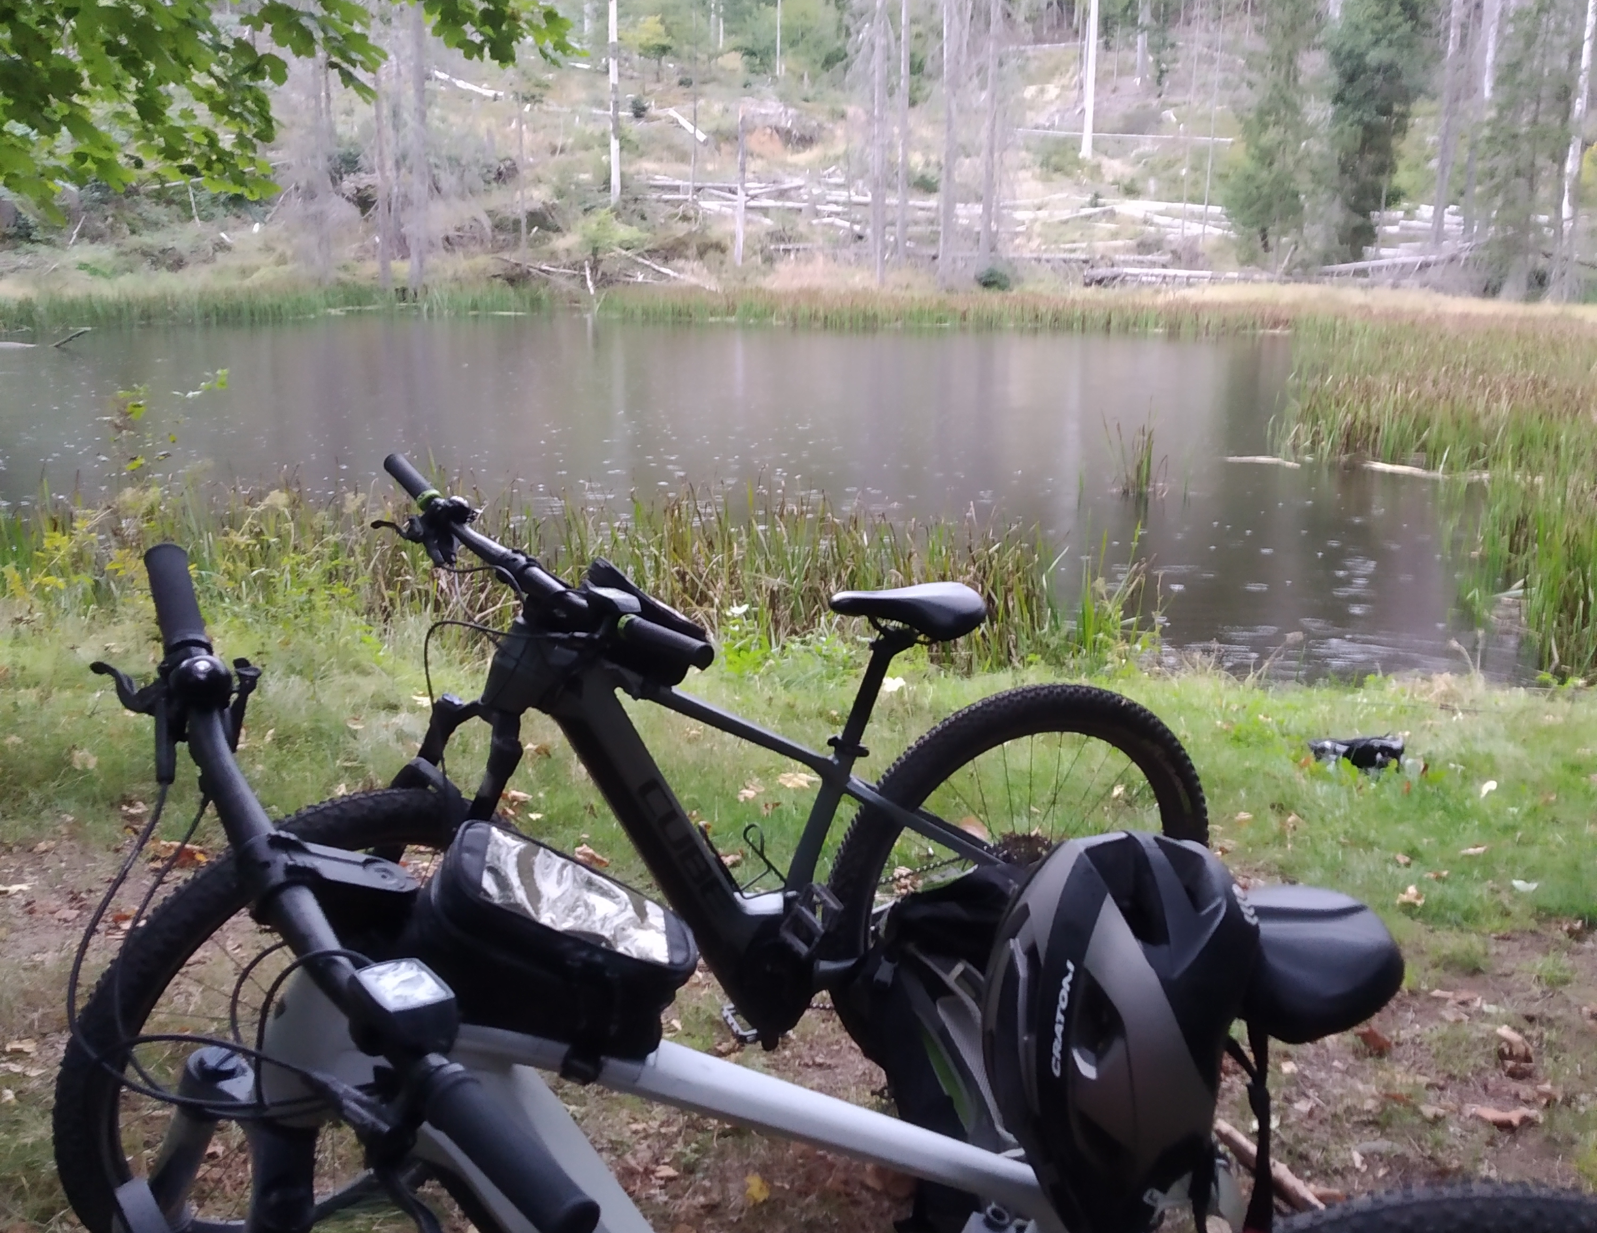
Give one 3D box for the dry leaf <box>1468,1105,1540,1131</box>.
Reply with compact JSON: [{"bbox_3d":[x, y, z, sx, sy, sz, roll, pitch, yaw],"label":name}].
[{"bbox_3d":[1.171,0.836,2.658,0.095,0.030,0.060,0,13,0],"label":"dry leaf"}]

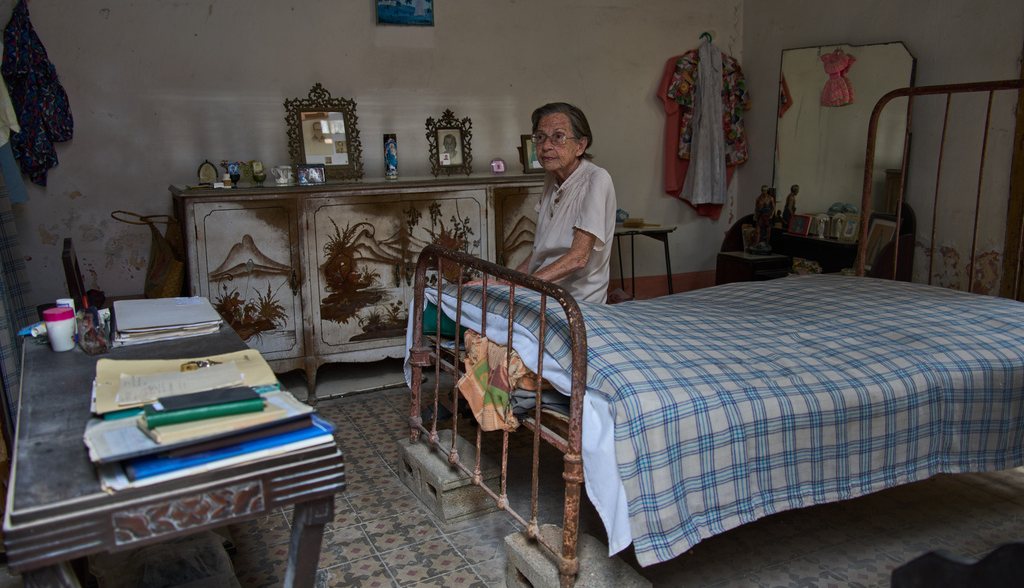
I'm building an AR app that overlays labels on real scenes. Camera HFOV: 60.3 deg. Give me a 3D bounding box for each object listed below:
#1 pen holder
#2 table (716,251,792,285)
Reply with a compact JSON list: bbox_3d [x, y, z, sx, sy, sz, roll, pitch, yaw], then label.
[{"bbox_3d":[-0.869,0.076,1.830,0.060,0.097,0.056,-7,13,-24],"label":"pen holder"},{"bbox_3d":[1.275,-0.010,4.687,0.270,0.400,0.270,-7,13,-24],"label":"table"}]

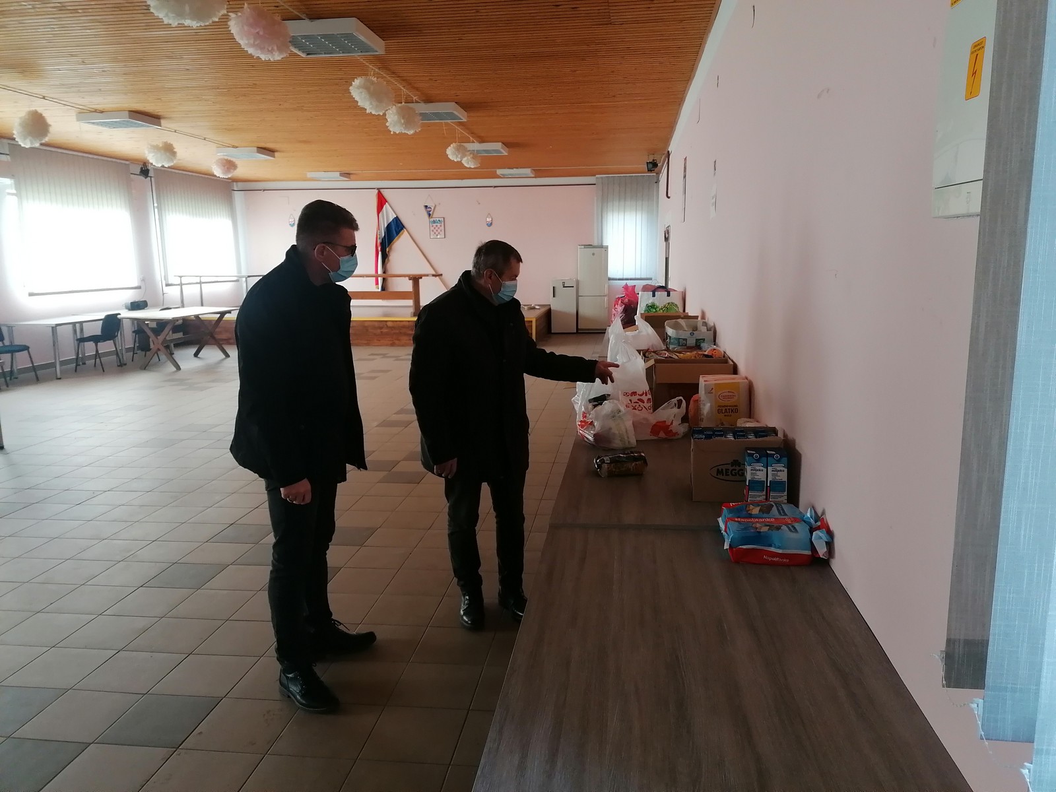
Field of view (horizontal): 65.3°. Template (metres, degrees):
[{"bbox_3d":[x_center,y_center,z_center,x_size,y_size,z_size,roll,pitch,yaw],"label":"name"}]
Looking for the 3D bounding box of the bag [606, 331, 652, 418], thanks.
[{"bbox_3d":[0.522,-0.094,4.165,0.235,0.490,0.190,0,10,7],"label":"bag"}]

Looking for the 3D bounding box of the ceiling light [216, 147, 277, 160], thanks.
[{"bbox_3d":[-4.154,-3.577,12.158,0.615,0.090,0.615,0,10,7],"label":"ceiling light"}]

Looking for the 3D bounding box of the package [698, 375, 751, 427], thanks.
[{"bbox_3d":[0.913,0.078,3.821,0.208,0.328,0.160,0,10,8],"label":"package"}]

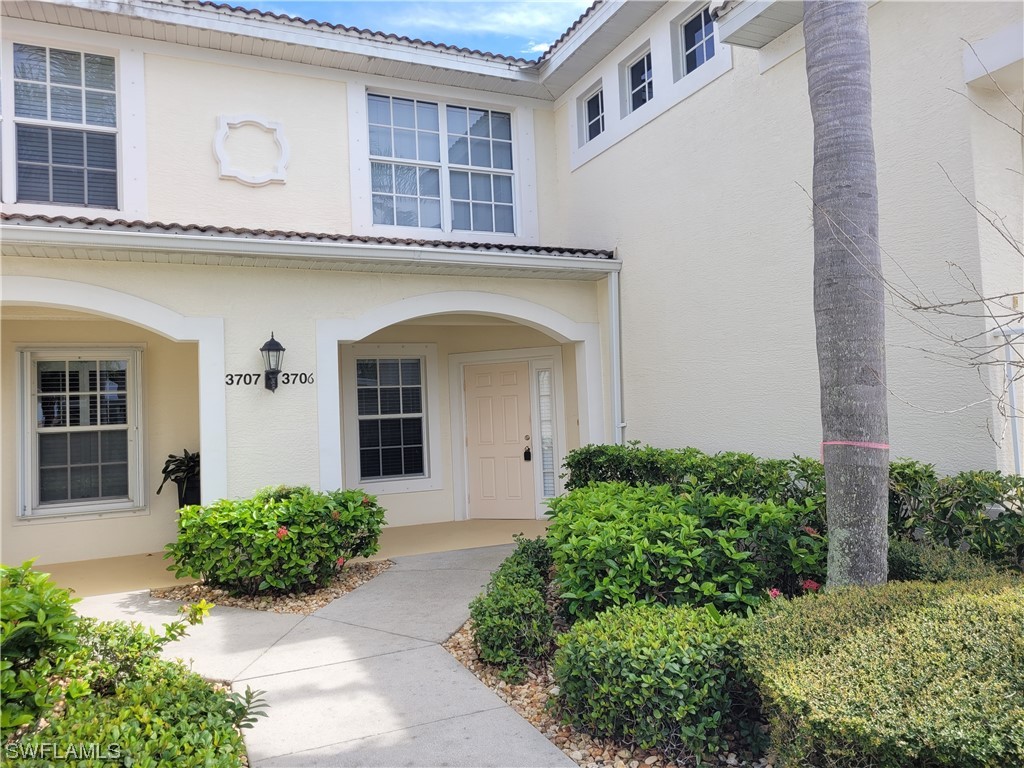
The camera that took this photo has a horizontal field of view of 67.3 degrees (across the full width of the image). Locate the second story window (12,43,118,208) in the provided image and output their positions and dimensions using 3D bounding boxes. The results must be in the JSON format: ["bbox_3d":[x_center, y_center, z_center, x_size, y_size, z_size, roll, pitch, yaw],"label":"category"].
[{"bbox_3d":[-4.289,-2.460,7.430,0.900,1.550,0.100,-1,-3,-24],"label":"second story window"}]

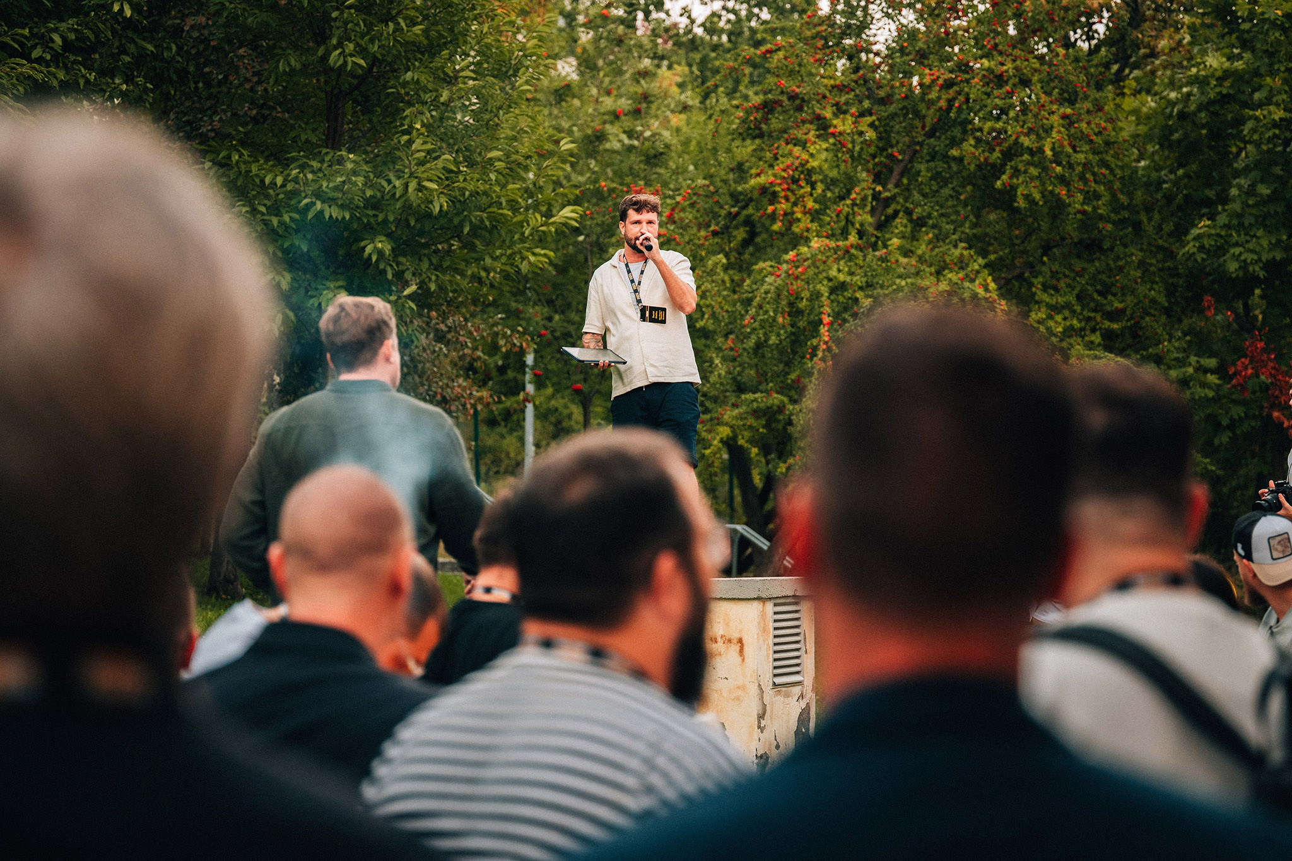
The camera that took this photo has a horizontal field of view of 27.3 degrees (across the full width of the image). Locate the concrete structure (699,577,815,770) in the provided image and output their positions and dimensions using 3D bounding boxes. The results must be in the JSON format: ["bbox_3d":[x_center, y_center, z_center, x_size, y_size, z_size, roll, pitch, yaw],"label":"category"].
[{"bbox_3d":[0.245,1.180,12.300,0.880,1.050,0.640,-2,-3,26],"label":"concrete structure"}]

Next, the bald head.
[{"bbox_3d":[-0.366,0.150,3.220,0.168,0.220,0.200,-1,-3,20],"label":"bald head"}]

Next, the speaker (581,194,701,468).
[{"bbox_3d":[0.000,-0.200,12.250,0.620,1.810,0.460,0,-2,-2],"label":"speaker"}]

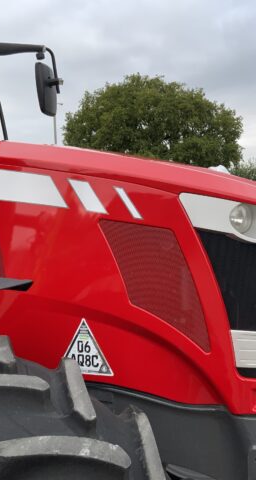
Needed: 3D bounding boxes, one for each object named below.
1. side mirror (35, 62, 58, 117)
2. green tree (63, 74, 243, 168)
[{"bbox_3d":[-0.537,-1.038,3.675,0.100,0.370,0.200,-2,2,18],"label":"side mirror"},{"bbox_3d":[1.746,-6.104,41.871,14.000,13.200,13.000,-2,1,0],"label":"green tree"}]

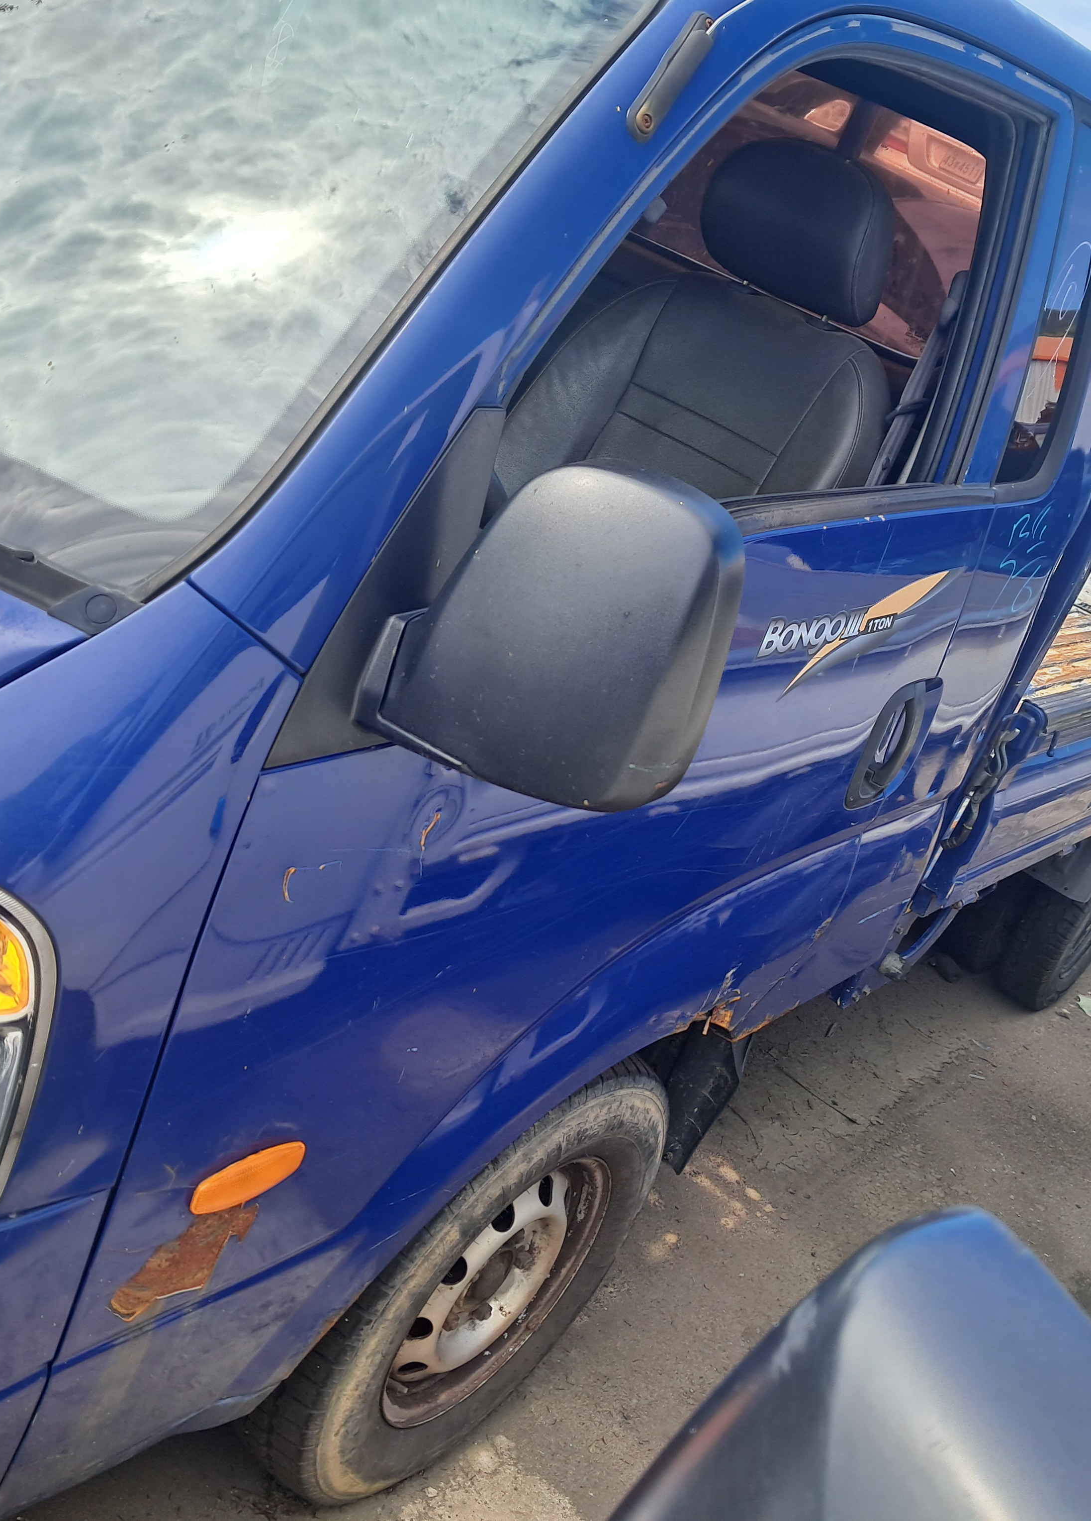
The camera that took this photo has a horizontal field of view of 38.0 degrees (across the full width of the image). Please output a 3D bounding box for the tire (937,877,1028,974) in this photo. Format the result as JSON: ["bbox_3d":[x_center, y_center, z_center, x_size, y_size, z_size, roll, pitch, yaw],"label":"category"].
[{"bbox_3d":[1.251,0.290,4.205,0.150,0.575,0.575,34,24,27],"label":"tire"}]

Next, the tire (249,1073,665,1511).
[{"bbox_3d":[-0.117,0.618,2.009,0.198,0.660,0.660,34,25,28],"label":"tire"}]

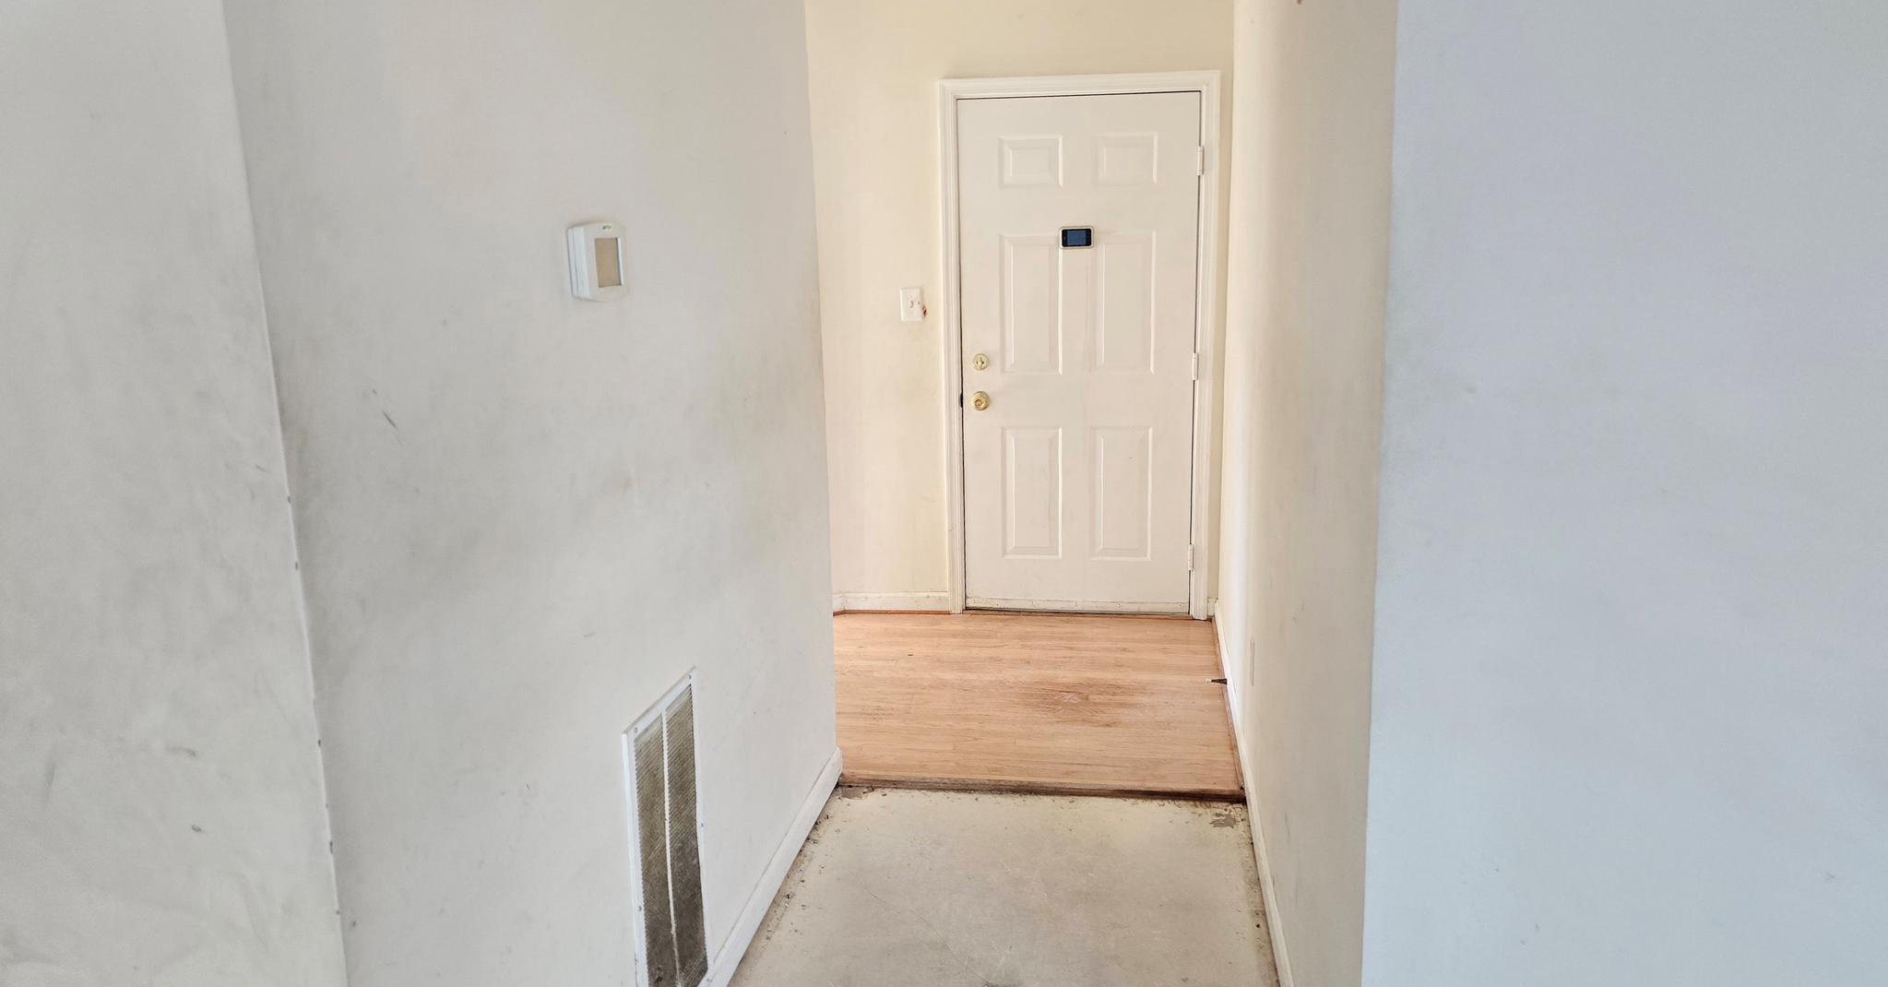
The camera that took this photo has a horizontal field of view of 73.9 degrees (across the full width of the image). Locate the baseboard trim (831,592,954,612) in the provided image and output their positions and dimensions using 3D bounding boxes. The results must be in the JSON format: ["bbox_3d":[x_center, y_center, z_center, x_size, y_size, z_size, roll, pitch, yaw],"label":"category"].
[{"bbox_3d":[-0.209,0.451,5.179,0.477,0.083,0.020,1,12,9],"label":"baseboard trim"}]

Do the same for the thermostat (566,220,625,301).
[{"bbox_3d":[-0.528,-0.351,1.911,0.030,0.111,0.127,0,11,9],"label":"thermostat"}]

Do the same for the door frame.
[{"bbox_3d":[0.522,-0.528,4.890,1.036,2.088,0.103,1,12,9],"label":"door frame"}]

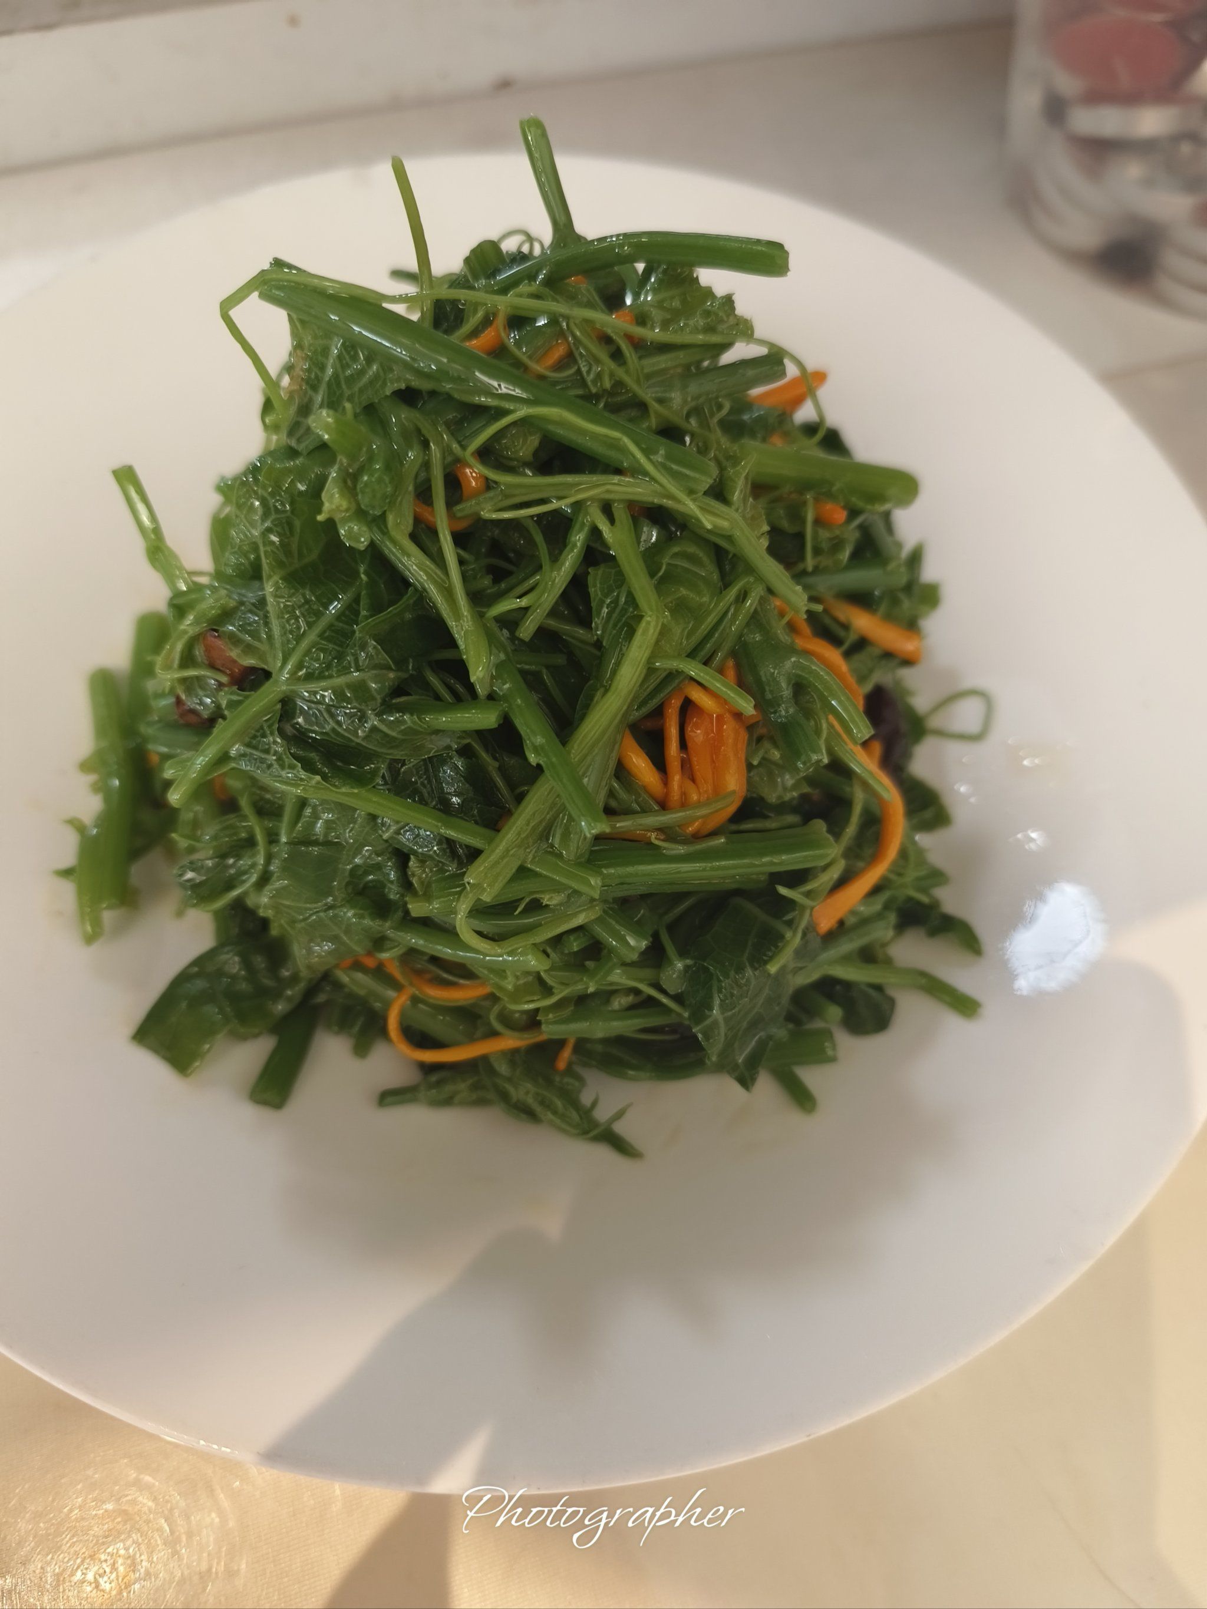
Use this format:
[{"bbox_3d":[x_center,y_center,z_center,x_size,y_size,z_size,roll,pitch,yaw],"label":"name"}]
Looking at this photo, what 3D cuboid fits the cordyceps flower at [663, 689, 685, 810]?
[{"bbox_3d":[0.011,-0.008,0.164,0.003,0.019,0.004,1,18,0],"label":"cordyceps flower"}]

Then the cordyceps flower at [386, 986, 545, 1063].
[{"bbox_3d":[-0.022,0.035,0.169,0.025,0.007,0.011,1,61,-2],"label":"cordyceps flower"}]

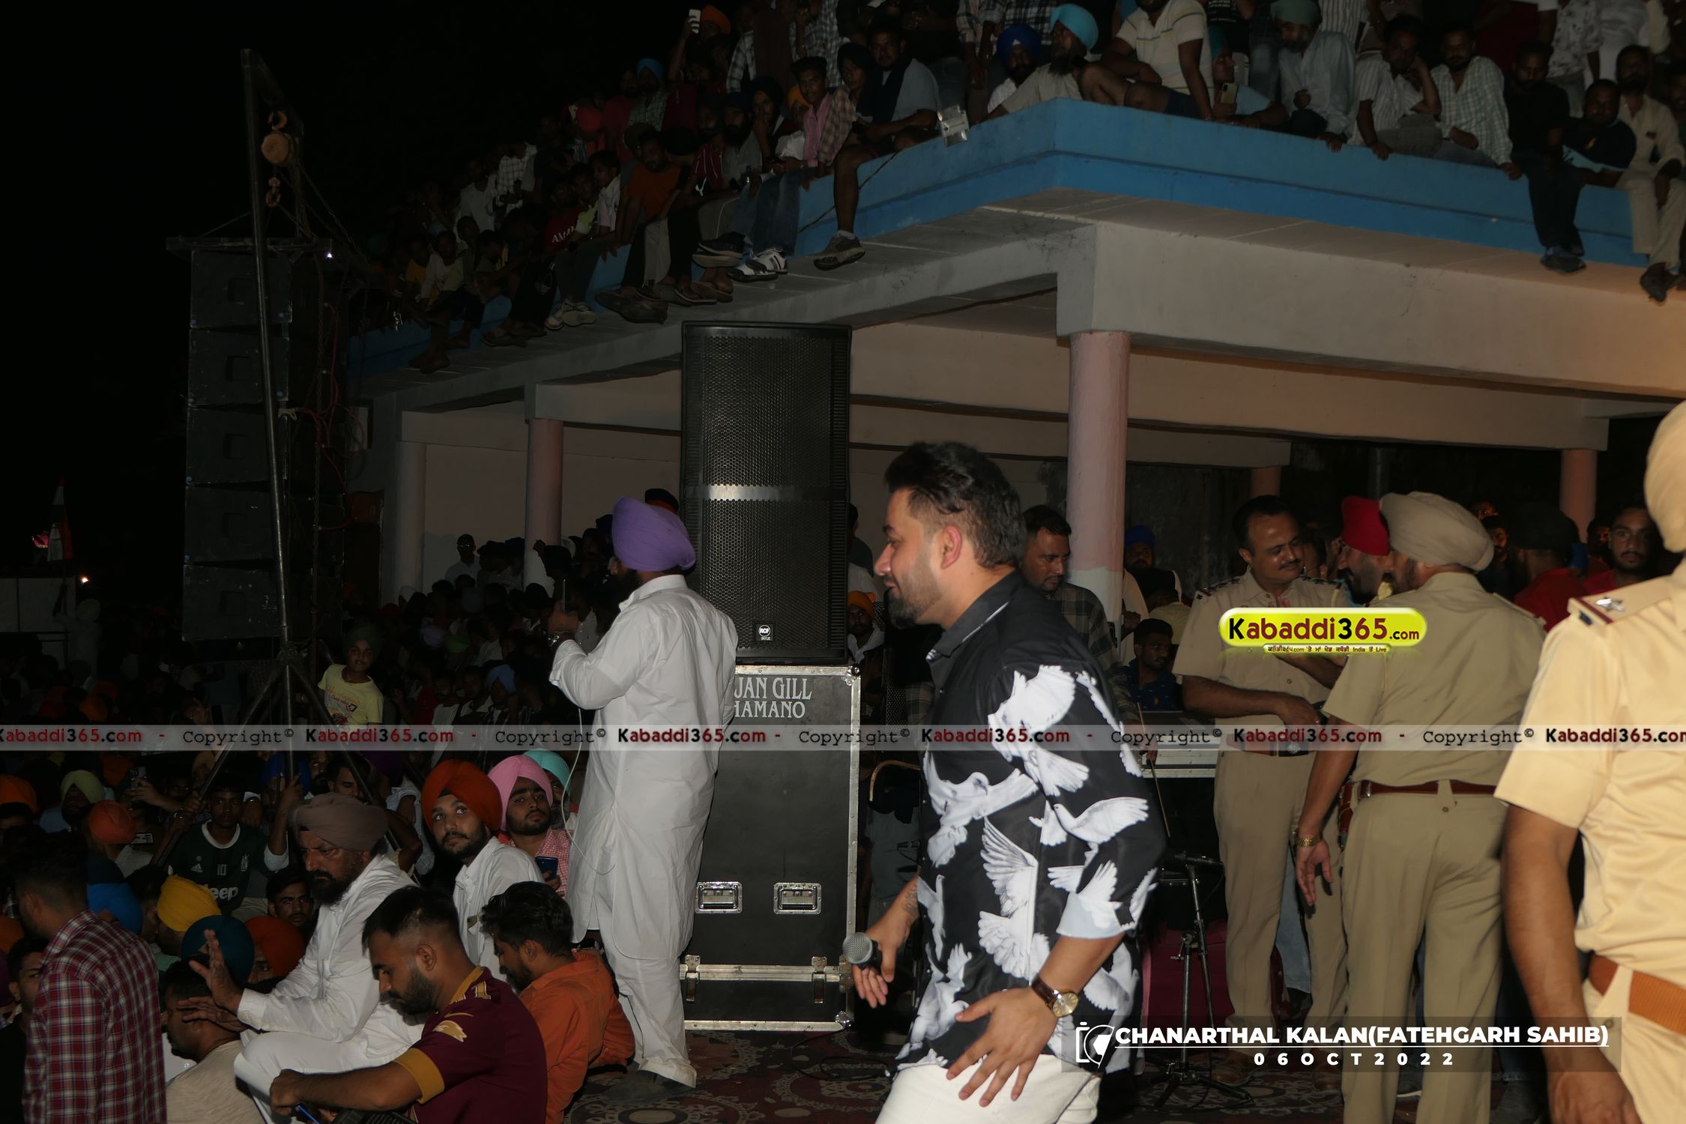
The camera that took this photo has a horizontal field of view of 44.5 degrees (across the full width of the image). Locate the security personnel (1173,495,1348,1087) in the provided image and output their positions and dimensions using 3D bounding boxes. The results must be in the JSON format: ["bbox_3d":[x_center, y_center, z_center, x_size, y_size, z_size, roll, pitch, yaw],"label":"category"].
[{"bbox_3d":[1.266,0.684,6.220,0.530,1.760,0.380,2,0,-30],"label":"security personnel"}]

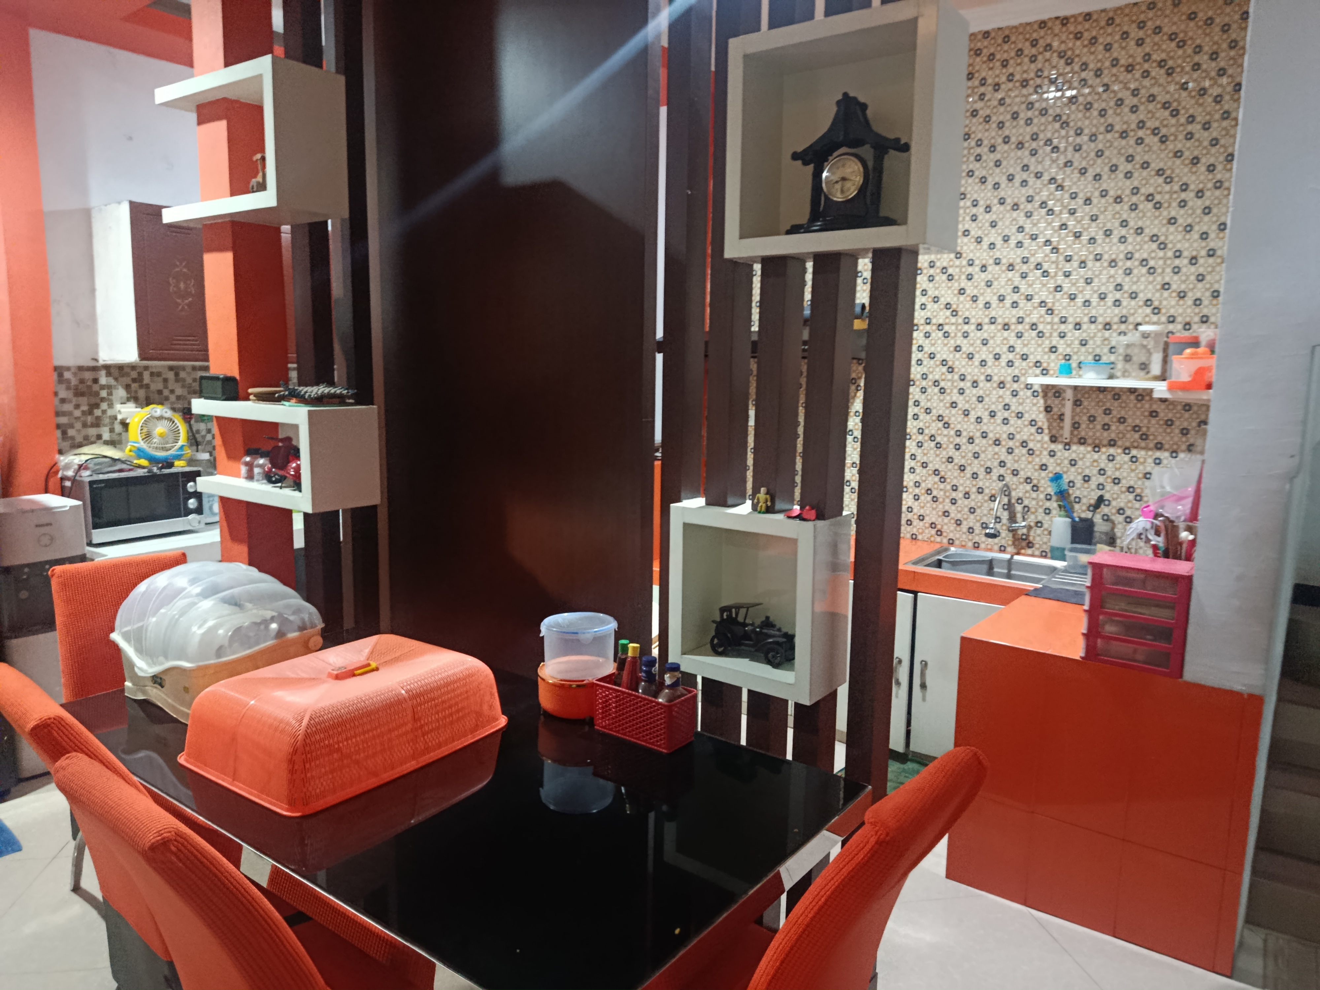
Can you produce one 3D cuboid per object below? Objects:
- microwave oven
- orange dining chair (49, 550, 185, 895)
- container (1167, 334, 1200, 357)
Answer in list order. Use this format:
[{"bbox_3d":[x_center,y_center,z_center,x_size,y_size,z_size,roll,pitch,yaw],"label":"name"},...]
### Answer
[{"bbox_3d":[-2.386,0.030,4.159,0.310,0.285,0.485,7,10,34],"label":"microwave oven"},{"bbox_3d":[-1.509,0.717,2.797,0.560,0.984,0.430,8,11,40],"label":"orange dining chair"},{"bbox_3d":[2.005,-0.519,3.496,0.120,0.170,0.120,7,10,36],"label":"container"}]

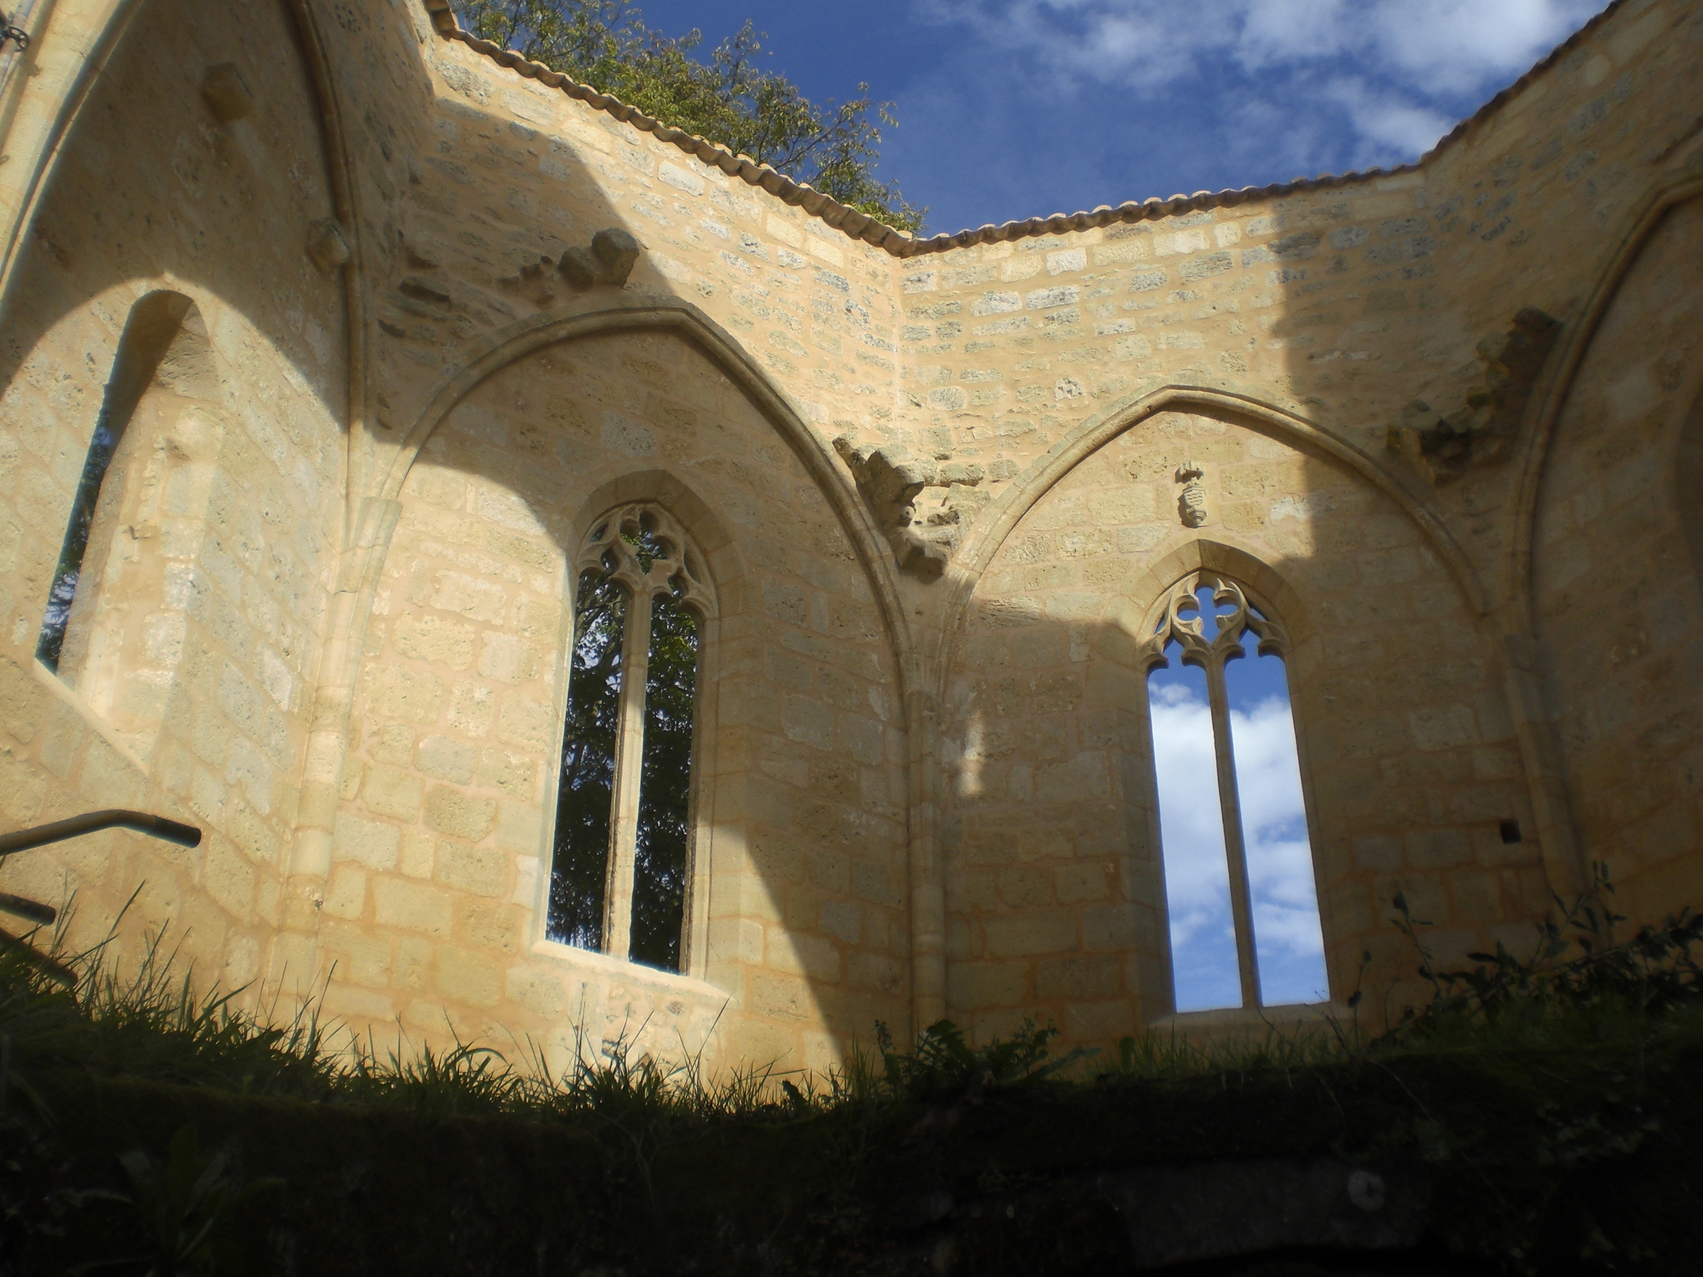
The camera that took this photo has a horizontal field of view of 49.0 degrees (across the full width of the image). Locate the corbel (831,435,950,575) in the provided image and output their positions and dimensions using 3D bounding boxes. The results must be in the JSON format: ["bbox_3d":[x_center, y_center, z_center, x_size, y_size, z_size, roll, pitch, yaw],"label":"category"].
[{"bbox_3d":[0.292,-0.986,14.089,0.825,0.919,0.500,6,-31,-9],"label":"corbel"}]

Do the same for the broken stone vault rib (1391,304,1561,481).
[{"bbox_3d":[4.649,-1.722,13.763,1.058,0.984,0.590,-20,-34,32],"label":"broken stone vault rib"}]

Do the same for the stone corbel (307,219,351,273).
[{"bbox_3d":[-3.219,-2.420,11.513,0.157,0.196,0.216,-5,-31,9],"label":"stone corbel"}]

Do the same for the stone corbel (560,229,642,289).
[{"bbox_3d":[-1.940,-2.886,14.173,0.550,0.380,0.380,19,-35,-29],"label":"stone corbel"}]

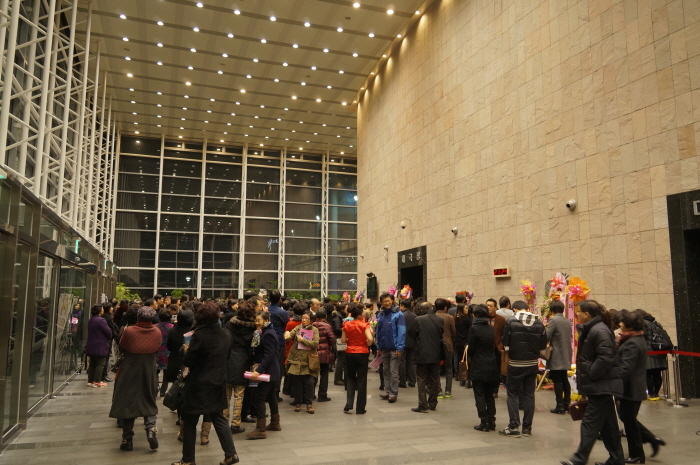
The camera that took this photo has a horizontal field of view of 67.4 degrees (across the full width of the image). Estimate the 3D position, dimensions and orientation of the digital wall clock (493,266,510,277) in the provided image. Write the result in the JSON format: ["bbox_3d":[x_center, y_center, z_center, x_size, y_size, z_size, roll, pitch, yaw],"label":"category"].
[{"bbox_3d":[3.982,1.036,13.767,0.086,0.246,0.675,3,-8,-18],"label":"digital wall clock"}]

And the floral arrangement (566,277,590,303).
[{"bbox_3d":[3.924,0.984,9.016,0.380,0.455,0.280,-6,-10,40],"label":"floral arrangement"}]

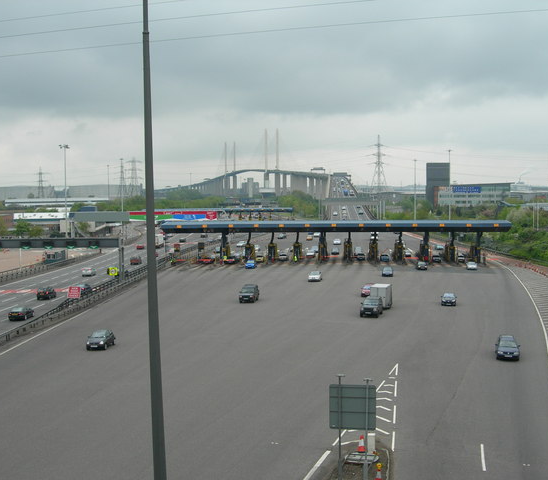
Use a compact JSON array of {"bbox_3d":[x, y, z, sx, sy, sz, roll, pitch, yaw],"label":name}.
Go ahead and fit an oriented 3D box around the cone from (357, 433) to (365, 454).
[{"bbox_3d":[4.769,11.039,41.087,0.460,0.920,0.460,-1,4,0],"label":"cone"}]

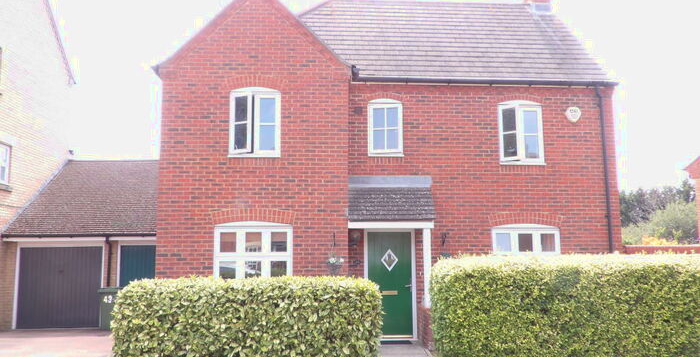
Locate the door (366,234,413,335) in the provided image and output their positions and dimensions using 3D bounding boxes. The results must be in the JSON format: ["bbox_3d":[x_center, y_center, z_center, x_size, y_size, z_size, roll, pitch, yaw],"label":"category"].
[{"bbox_3d":[0.758,2.001,10.786,0.859,1.972,0.080,0,-7,-3],"label":"door"}]

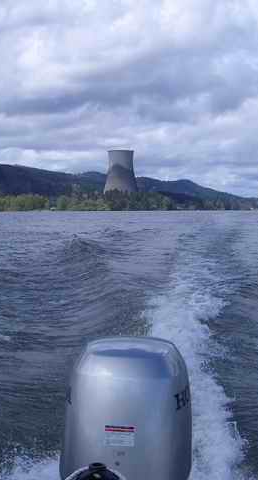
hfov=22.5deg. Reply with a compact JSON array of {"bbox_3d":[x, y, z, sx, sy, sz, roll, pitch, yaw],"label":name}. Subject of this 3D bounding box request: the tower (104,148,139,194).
[{"bbox_3d":[-22.097,-175.378,1810.000,112.000,152.000,112.000,0,3,0],"label":"tower"}]

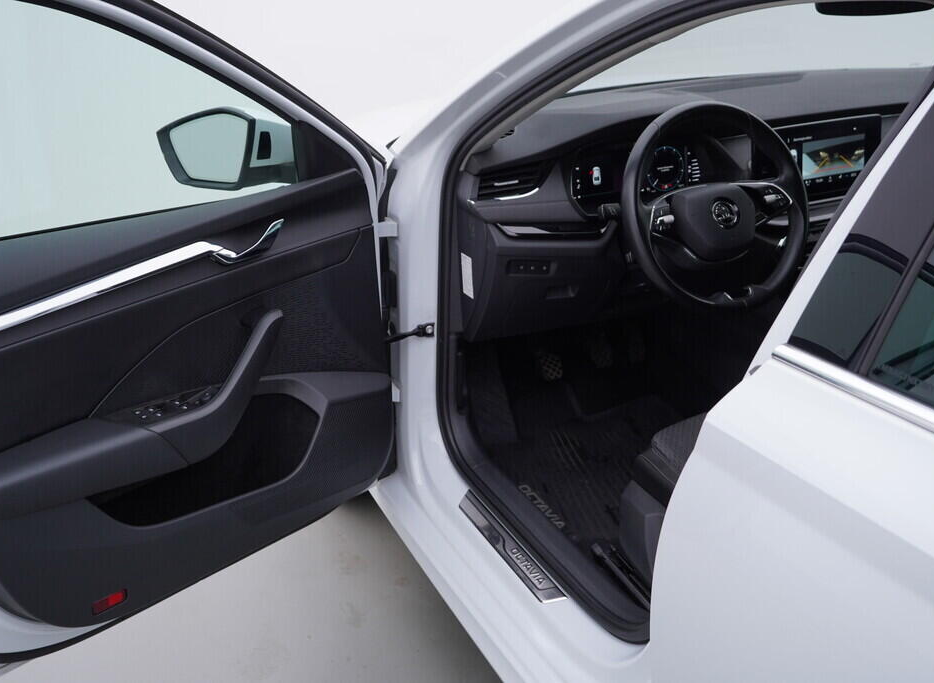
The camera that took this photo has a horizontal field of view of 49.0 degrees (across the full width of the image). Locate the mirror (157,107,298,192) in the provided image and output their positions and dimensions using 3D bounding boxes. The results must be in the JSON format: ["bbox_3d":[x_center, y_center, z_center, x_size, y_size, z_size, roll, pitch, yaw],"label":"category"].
[{"bbox_3d":[-0.458,-0.374,1.980,0.230,0.160,0.150,5,21,26],"label":"mirror"}]

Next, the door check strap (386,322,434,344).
[{"bbox_3d":[-0.120,-0.013,2.066,0.115,0.028,0.024,-15,21,-28],"label":"door check strap"}]

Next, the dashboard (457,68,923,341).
[{"bbox_3d":[0.624,-0.341,2.209,1.440,0.430,0.570,-11,20,-19],"label":"dashboard"}]

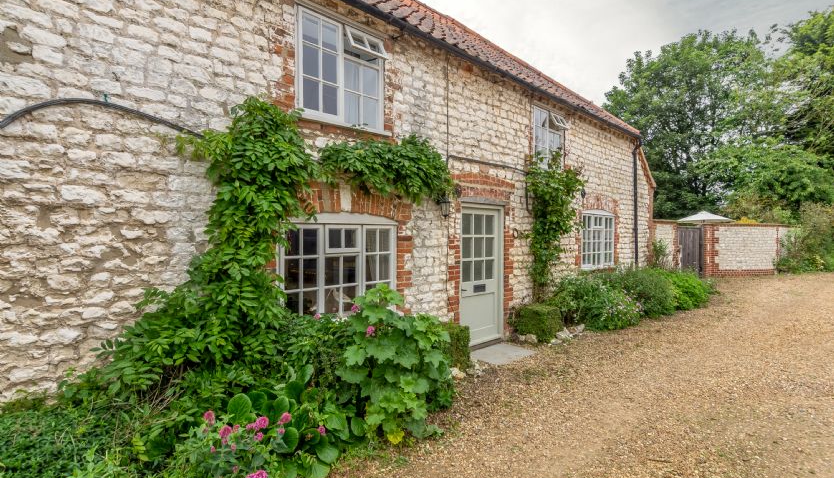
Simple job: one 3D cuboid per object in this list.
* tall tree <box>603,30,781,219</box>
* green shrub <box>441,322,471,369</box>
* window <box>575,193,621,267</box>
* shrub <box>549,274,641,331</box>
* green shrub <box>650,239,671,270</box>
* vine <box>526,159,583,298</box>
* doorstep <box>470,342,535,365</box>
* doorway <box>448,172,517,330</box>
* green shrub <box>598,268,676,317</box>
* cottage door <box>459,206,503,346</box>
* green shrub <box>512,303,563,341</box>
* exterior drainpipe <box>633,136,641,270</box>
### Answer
[{"bbox_3d":[15.856,-5.379,23.910,10.000,13.355,9.000,1,1,33],"label":"tall tree"},{"bbox_3d":[0.297,1.331,5.016,0.500,0.530,0.440,-1,1,-44],"label":"green shrub"},{"bbox_3d":[3.847,0.007,8.816,1.720,1.210,0.110,-1,1,-44],"label":"window"},{"bbox_3d":[3.078,1.098,7.276,1.600,0.920,0.900,-1,1,-44],"label":"shrub"},{"bbox_3d":[6.612,0.720,11.308,0.600,1.380,0.480,-1,1,-44],"label":"green shrub"},{"bbox_3d":[2.430,0.001,7.112,1.430,2.760,0.400,-1,1,-44],"label":"vine"},{"bbox_3d":[1.189,1.603,5.761,0.850,0.060,0.570,-1,1,-44],"label":"doorstep"},{"bbox_3d":[0.948,0.324,6.043,1.550,2.450,0.200,-1,1,-44],"label":"doorway"},{"bbox_3d":[4.363,1.088,8.465,1.800,0.900,1.000,-1,1,-44],"label":"green shrub"},{"bbox_3d":[0.912,0.529,6.040,0.990,1.980,0.080,-1,1,-44],"label":"cottage door"},{"bbox_3d":[1.961,1.304,6.633,0.540,0.530,0.460,-1,1,-44],"label":"green shrub"},{"bbox_3d":[5.359,-0.470,10.137,0.100,3.800,0.170,-1,1,-44],"label":"exterior drainpipe"}]

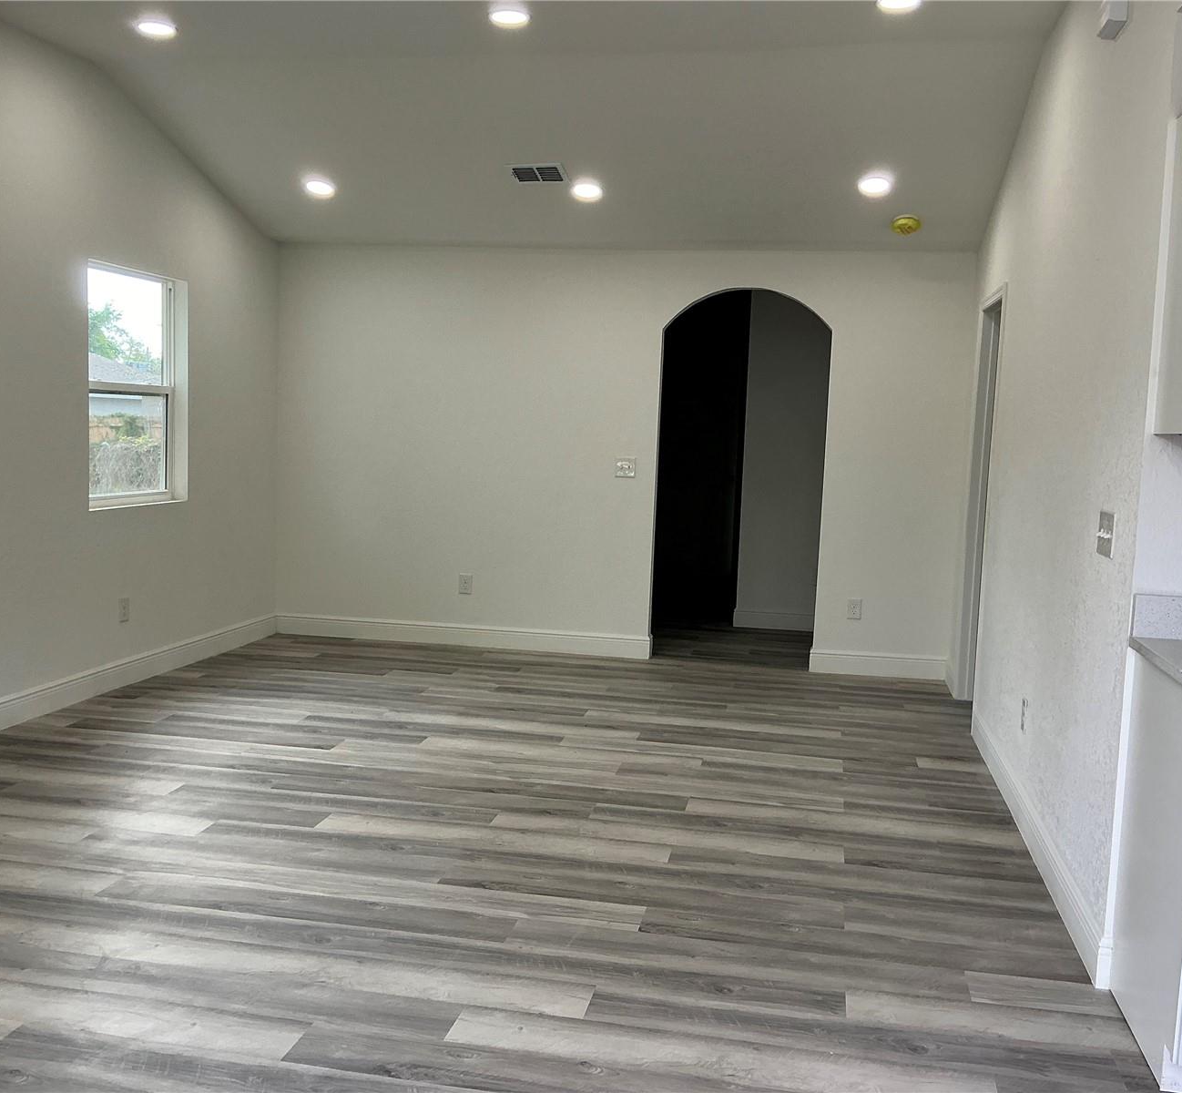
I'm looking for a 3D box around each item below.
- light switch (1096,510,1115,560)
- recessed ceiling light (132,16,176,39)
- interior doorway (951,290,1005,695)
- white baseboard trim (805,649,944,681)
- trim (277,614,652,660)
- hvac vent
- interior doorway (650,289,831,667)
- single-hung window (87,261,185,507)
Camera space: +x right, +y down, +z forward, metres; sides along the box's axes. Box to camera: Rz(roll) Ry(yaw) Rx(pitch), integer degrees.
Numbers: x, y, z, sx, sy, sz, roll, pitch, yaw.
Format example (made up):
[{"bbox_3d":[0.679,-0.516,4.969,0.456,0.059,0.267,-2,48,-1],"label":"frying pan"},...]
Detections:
[{"bbox_3d":[1.387,-0.033,3.185,0.014,0.117,0.166,3,6,11],"label":"light switch"},{"bbox_3d":[-1.802,-2.135,4.877,0.170,0.025,0.170,3,6,11],"label":"recessed ceiling light"},{"bbox_3d":[1.983,-0.174,5.887,0.130,2.095,0.890,3,6,11],"label":"interior doorway"},{"bbox_3d":[1.692,0.701,6.944,0.789,0.124,0.018,3,6,9],"label":"white baseboard trim"},{"bbox_3d":[-0.831,0.565,7.336,2.408,0.124,0.018,3,6,9],"label":"trim"},{"bbox_3d":[-0.267,-1.931,6.115,0.285,0.020,0.210,3,-9,11],"label":"hvac vent"},{"bbox_3d":[0.885,-0.399,7.035,0.980,2.232,0.120,3,6,9],"label":"interior doorway"},{"bbox_3d":[-2.314,-0.791,5.944,0.100,1.165,0.876,3,6,11],"label":"single-hung window"}]

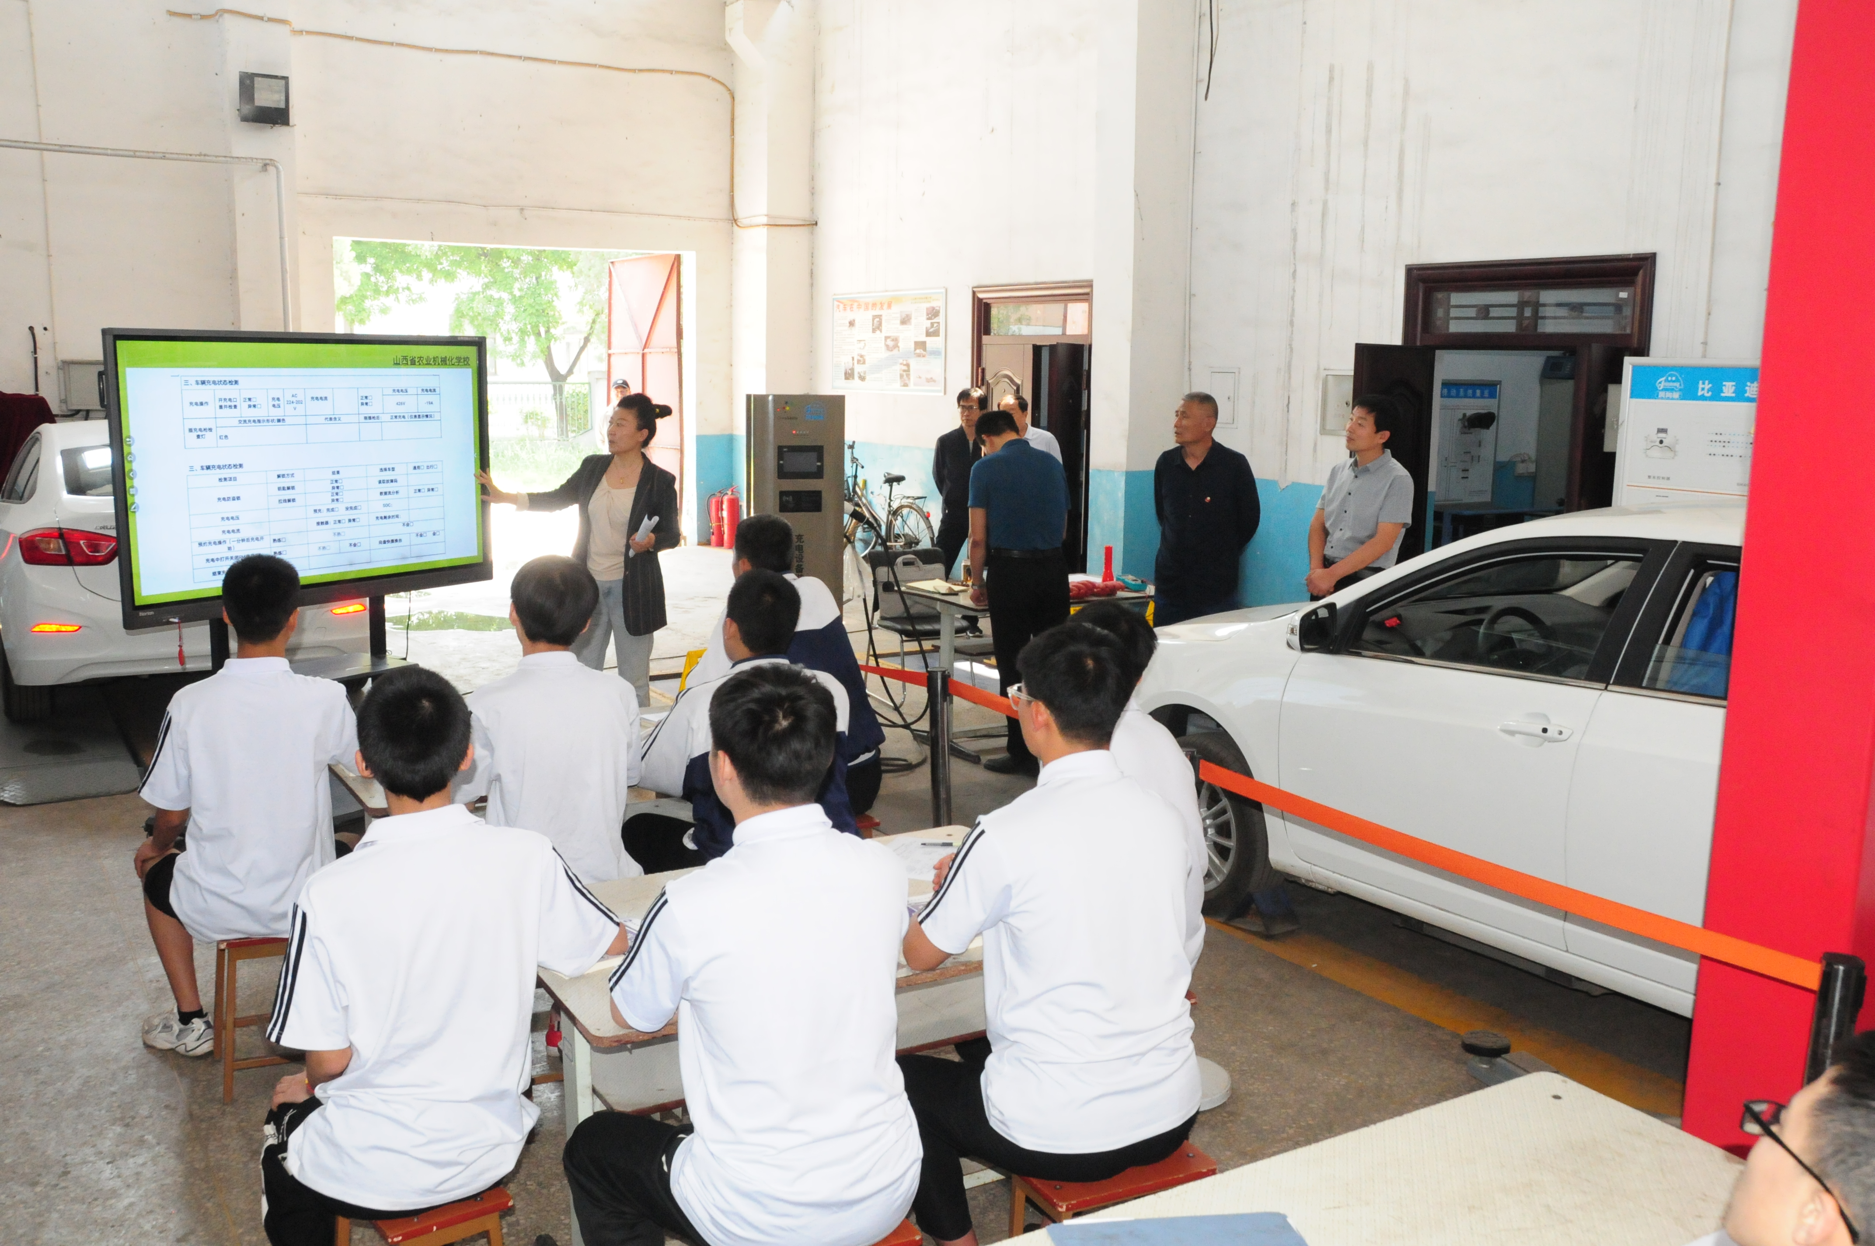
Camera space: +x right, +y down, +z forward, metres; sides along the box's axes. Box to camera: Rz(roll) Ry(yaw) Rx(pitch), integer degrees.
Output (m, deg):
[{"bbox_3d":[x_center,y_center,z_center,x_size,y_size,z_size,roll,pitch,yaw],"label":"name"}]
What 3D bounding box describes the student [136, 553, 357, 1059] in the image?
[{"bbox_3d":[-1.843,0.517,4.205,0.600,1.330,0.700,-3,10,-22],"label":"student"}]

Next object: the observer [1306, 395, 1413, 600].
[{"bbox_3d":[2.011,-0.237,7.546,0.470,1.700,0.330,9,13,42],"label":"observer"}]

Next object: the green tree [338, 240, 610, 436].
[{"bbox_3d":[-8.600,-7.105,31.500,6.200,6.800,6.000,-7,12,-35],"label":"green tree"}]

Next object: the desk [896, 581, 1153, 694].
[{"bbox_3d":[0.488,0.210,7.673,1.200,0.750,0.740,-7,12,-35],"label":"desk"}]

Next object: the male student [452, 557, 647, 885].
[{"bbox_3d":[-1.183,0.450,4.720,0.540,1.300,0.700,-3,10,-20],"label":"male student"}]

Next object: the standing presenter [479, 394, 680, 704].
[{"bbox_3d":[-1.480,-0.092,6.550,0.800,1.700,0.430,4,10,17],"label":"standing presenter"}]

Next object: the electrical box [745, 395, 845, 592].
[{"bbox_3d":[-0.728,-0.314,8.059,0.500,1.710,0.500,-1,10,-9],"label":"electrical box"}]

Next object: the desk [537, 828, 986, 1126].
[{"bbox_3d":[-0.232,0.966,3.310,1.200,0.760,0.790,-5,11,-29],"label":"desk"}]

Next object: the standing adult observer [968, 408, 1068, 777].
[{"bbox_3d":[0.381,-0.142,7.195,0.500,1.670,0.360,-1,10,-8],"label":"standing adult observer"}]

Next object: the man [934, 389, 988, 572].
[{"bbox_3d":[0.275,-0.760,10.823,0.520,1.690,0.320,2,10,10],"label":"man"}]

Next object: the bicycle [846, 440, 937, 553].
[{"bbox_3d":[-0.574,-0.928,13.584,0.520,1.100,1.660,-6,12,-34],"label":"bicycle"}]

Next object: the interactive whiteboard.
[{"bbox_3d":[-2.430,-0.607,6.170,0.100,1.040,1.710,8,12,31],"label":"interactive whiteboard"}]

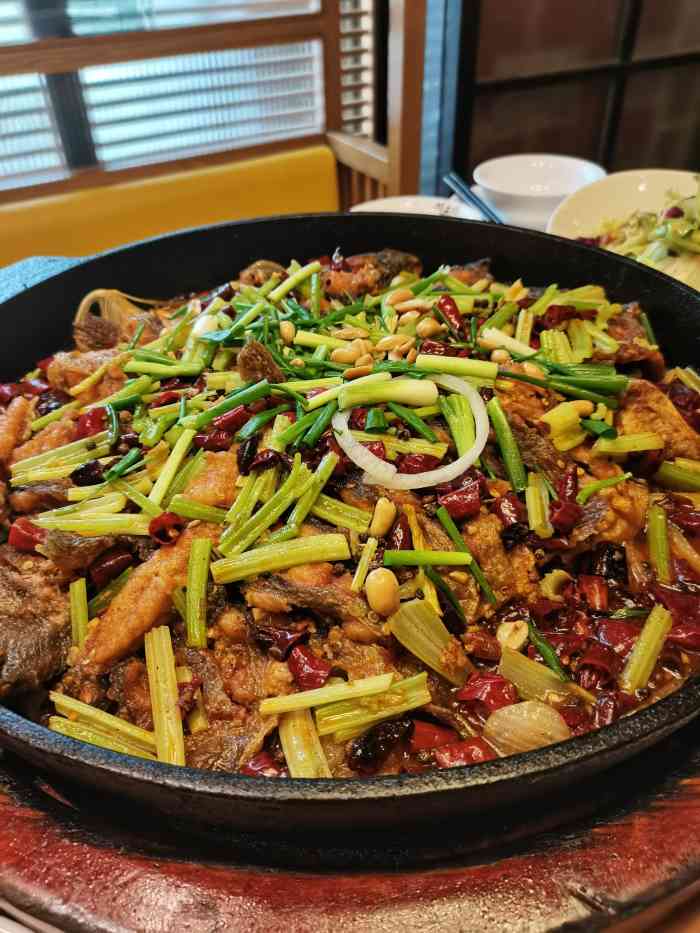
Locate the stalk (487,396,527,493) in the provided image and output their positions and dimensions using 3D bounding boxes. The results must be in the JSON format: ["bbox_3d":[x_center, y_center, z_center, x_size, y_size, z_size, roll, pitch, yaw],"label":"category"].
[{"bbox_3d":[0.062,-0.009,0.277,0.005,0.004,0.040,-8,64,-8],"label":"stalk"}]

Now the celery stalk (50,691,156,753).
[{"bbox_3d":[-0.061,0.063,0.175,0.031,0.005,0.006,13,40,17],"label":"celery stalk"}]

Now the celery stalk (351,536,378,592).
[{"bbox_3d":[0.005,0.029,0.209,0.003,0.003,0.020,8,38,12],"label":"celery stalk"}]

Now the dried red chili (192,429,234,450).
[{"bbox_3d":[-0.056,-0.011,0.288,0.016,0.007,0.008,-4,39,3],"label":"dried red chili"}]

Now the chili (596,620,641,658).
[{"bbox_3d":[0.089,0.056,0.229,0.015,0.004,0.009,20,44,9],"label":"chili"}]

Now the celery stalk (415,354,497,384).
[{"bbox_3d":[0.044,-0.040,0.289,0.033,0.006,0.008,5,38,8],"label":"celery stalk"}]

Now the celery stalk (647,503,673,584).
[{"bbox_3d":[0.110,0.027,0.249,0.007,0.006,0.035,7,45,11],"label":"celery stalk"}]

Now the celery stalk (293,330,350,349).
[{"bbox_3d":[-0.012,-0.056,0.312,0.025,0.005,0.005,11,40,17],"label":"celery stalk"}]

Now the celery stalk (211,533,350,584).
[{"bbox_3d":[-0.022,0.029,0.222,0.043,0.006,0.008,-9,39,-7],"label":"celery stalk"}]

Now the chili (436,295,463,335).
[{"bbox_3d":[0.049,-0.073,0.336,0.007,0.007,0.022,-11,55,-11],"label":"chili"}]

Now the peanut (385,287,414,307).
[{"bbox_3d":[0.026,-0.088,0.362,0.015,0.006,0.007,-20,43,-16],"label":"peanut"}]

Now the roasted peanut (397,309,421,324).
[{"bbox_3d":[0.029,-0.074,0.347,0.013,0.007,0.008,-24,44,-26],"label":"roasted peanut"}]

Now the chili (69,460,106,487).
[{"bbox_3d":[-0.095,0.002,0.252,0.013,0.009,0.009,-9,38,-11],"label":"chili"}]

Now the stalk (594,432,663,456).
[{"bbox_3d":[0.106,-0.009,0.266,0.031,0.004,0.006,-5,38,-17],"label":"stalk"}]

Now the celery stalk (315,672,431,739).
[{"bbox_3d":[0.007,0.067,0.198,0.033,0.007,0.011,-12,40,-9],"label":"celery stalk"}]

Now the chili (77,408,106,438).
[{"bbox_3d":[-0.102,-0.018,0.276,0.013,0.009,0.009,-11,39,-13],"label":"chili"}]

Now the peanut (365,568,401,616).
[{"bbox_3d":[0.010,0.039,0.216,0.010,0.009,0.016,-3,52,-2],"label":"peanut"}]

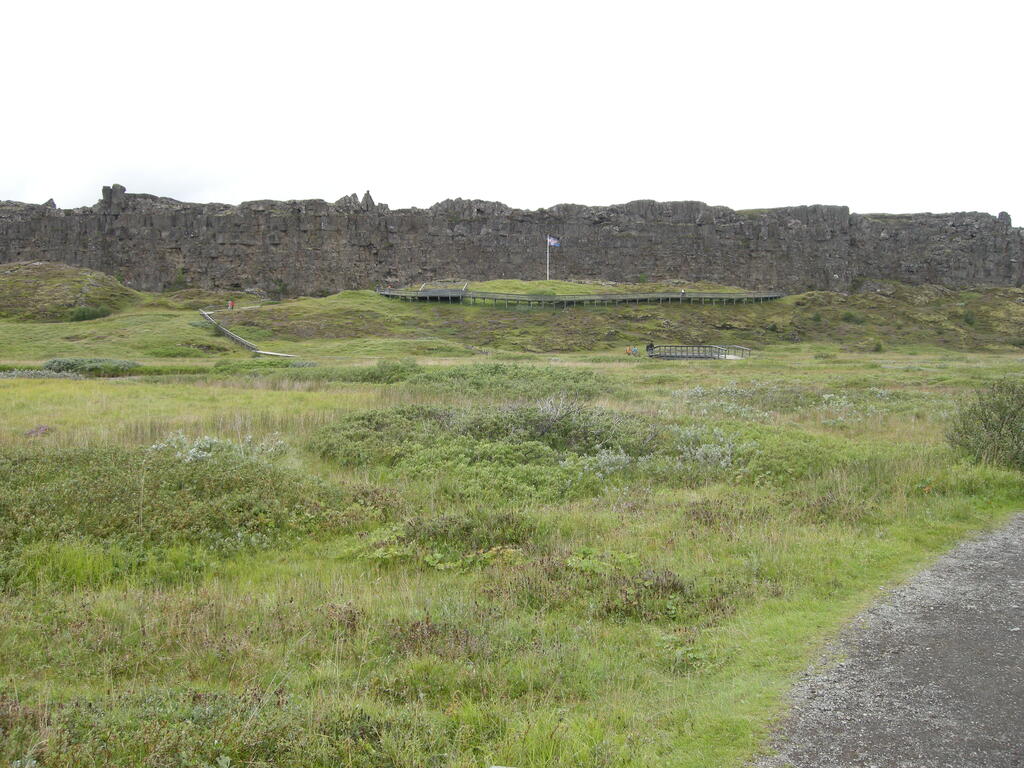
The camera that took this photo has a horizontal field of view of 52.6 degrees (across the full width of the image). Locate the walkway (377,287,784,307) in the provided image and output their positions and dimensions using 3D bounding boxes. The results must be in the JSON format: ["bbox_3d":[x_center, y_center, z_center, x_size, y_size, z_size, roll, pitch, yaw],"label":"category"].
[{"bbox_3d":[13.500,-17.200,203.000,80.000,3.800,13.000,0,2,0],"label":"walkway"}]

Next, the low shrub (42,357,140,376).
[{"bbox_3d":[-29.300,-1.220,72.000,6.300,1.400,3.500,0,2,0],"label":"low shrub"}]

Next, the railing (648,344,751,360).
[{"bbox_3d":[21.900,-3.650,121.500,3.000,1.500,20.500,0,2,-13],"label":"railing"}]

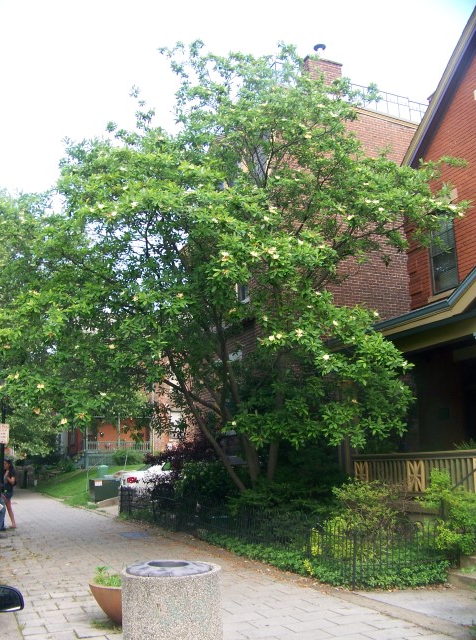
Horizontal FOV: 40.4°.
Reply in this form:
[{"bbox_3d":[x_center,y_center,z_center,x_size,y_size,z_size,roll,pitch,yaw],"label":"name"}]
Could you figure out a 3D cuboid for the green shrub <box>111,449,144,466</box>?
[{"bbox_3d":[-7.615,9.562,45.000,2.300,1.250,1.900,5,-14,-24],"label":"green shrub"}]

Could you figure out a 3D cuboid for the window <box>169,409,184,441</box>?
[{"bbox_3d":[-4.372,7.450,46.000,1.100,2.150,0.180,5,-14,-24],"label":"window"}]

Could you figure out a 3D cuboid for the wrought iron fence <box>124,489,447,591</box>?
[{"bbox_3d":[-0.400,4.156,13.631,1.350,0.960,12.100,5,-14,-24],"label":"wrought iron fence"}]

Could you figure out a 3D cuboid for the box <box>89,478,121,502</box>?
[{"bbox_3d":[-4.950,6.382,24.163,0.910,0.840,0.900,5,-14,-24],"label":"box"}]

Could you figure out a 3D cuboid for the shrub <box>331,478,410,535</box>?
[{"bbox_3d":[2.007,2.953,9.800,1.100,1.100,1.150,-1,-13,0],"label":"shrub"}]

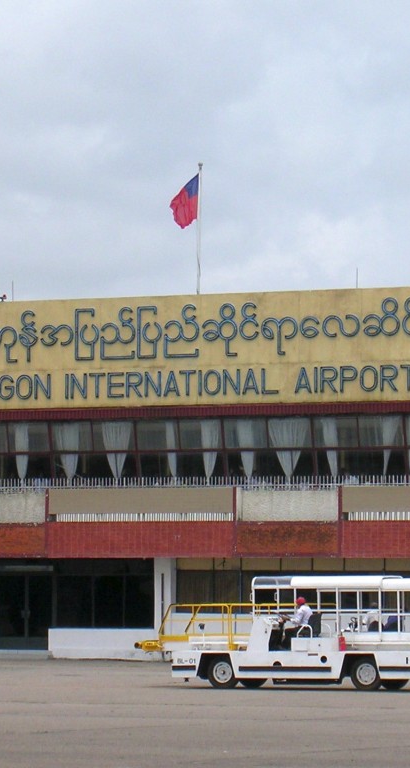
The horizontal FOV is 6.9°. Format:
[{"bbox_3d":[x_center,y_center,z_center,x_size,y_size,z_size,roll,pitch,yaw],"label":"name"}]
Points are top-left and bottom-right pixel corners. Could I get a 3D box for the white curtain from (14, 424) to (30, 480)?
[{"bbox_3d":[-6.092,2.324,112.945,0.546,1.959,0.150,-1,-4,26],"label":"white curtain"}]

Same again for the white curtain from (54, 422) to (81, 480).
[{"bbox_3d":[-4.244,2.083,104.992,0.897,1.790,0.180,-1,-3,25],"label":"white curtain"}]

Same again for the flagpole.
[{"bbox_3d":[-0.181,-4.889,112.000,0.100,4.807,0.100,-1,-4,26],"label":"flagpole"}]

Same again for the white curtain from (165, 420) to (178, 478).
[{"bbox_3d":[-1.019,1.992,103.456,0.329,1.764,0.180,-1,-3,25],"label":"white curtain"}]

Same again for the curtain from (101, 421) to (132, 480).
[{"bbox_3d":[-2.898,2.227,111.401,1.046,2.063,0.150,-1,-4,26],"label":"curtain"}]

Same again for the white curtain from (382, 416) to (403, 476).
[{"bbox_3d":[5.905,2.016,107.145,0.693,1.984,0.150,-1,-4,26],"label":"white curtain"}]

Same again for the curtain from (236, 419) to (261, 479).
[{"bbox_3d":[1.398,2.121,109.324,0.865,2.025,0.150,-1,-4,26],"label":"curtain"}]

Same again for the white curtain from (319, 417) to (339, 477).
[{"bbox_3d":[3.704,1.859,101.208,0.572,1.785,0.180,-1,-3,25],"label":"white curtain"}]

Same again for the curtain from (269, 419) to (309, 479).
[{"bbox_3d":[2.498,1.900,101.781,1.300,1.855,0.180,-1,-3,25],"label":"curtain"}]

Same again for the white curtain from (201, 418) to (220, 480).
[{"bbox_3d":[0.166,2.011,102.889,0.525,1.815,0.180,-1,-3,25],"label":"white curtain"}]

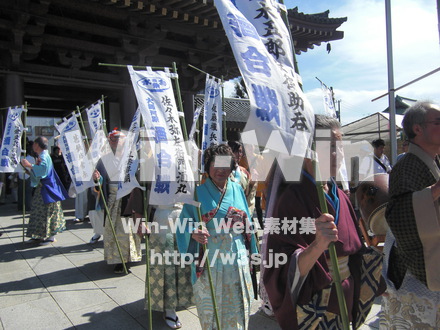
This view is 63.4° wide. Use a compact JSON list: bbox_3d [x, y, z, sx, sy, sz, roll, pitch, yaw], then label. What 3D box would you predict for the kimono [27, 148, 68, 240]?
[{"bbox_3d":[-2.731,0.472,5.563,0.600,1.360,0.550,0,3,-6],"label":"kimono"}]

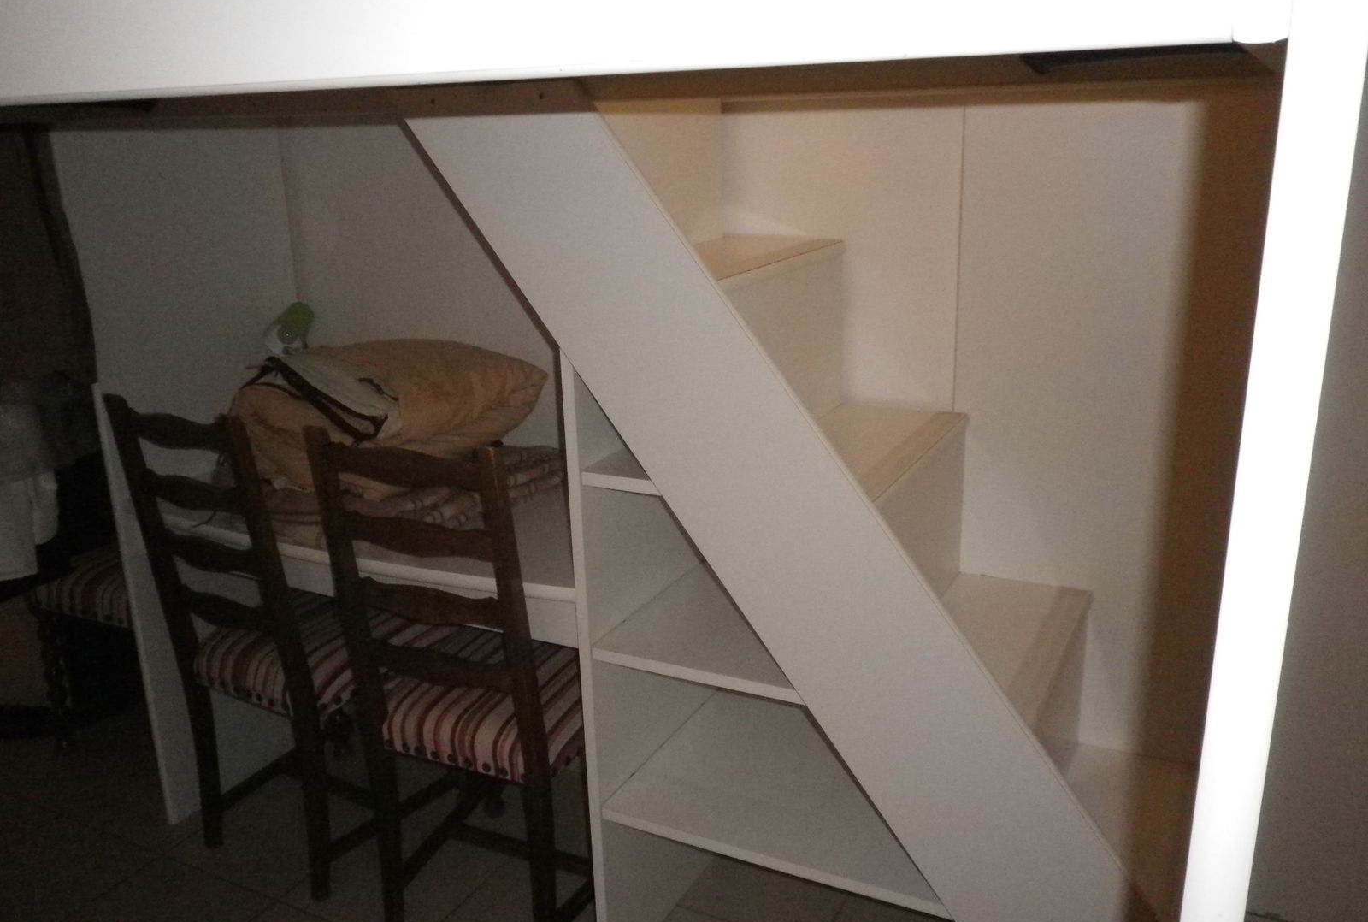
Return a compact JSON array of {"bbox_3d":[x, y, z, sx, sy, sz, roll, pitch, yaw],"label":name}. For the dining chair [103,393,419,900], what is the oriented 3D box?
[{"bbox_3d":[-0.781,0.328,2.296,0.460,1.000,0.500,9,19,31],"label":"dining chair"}]

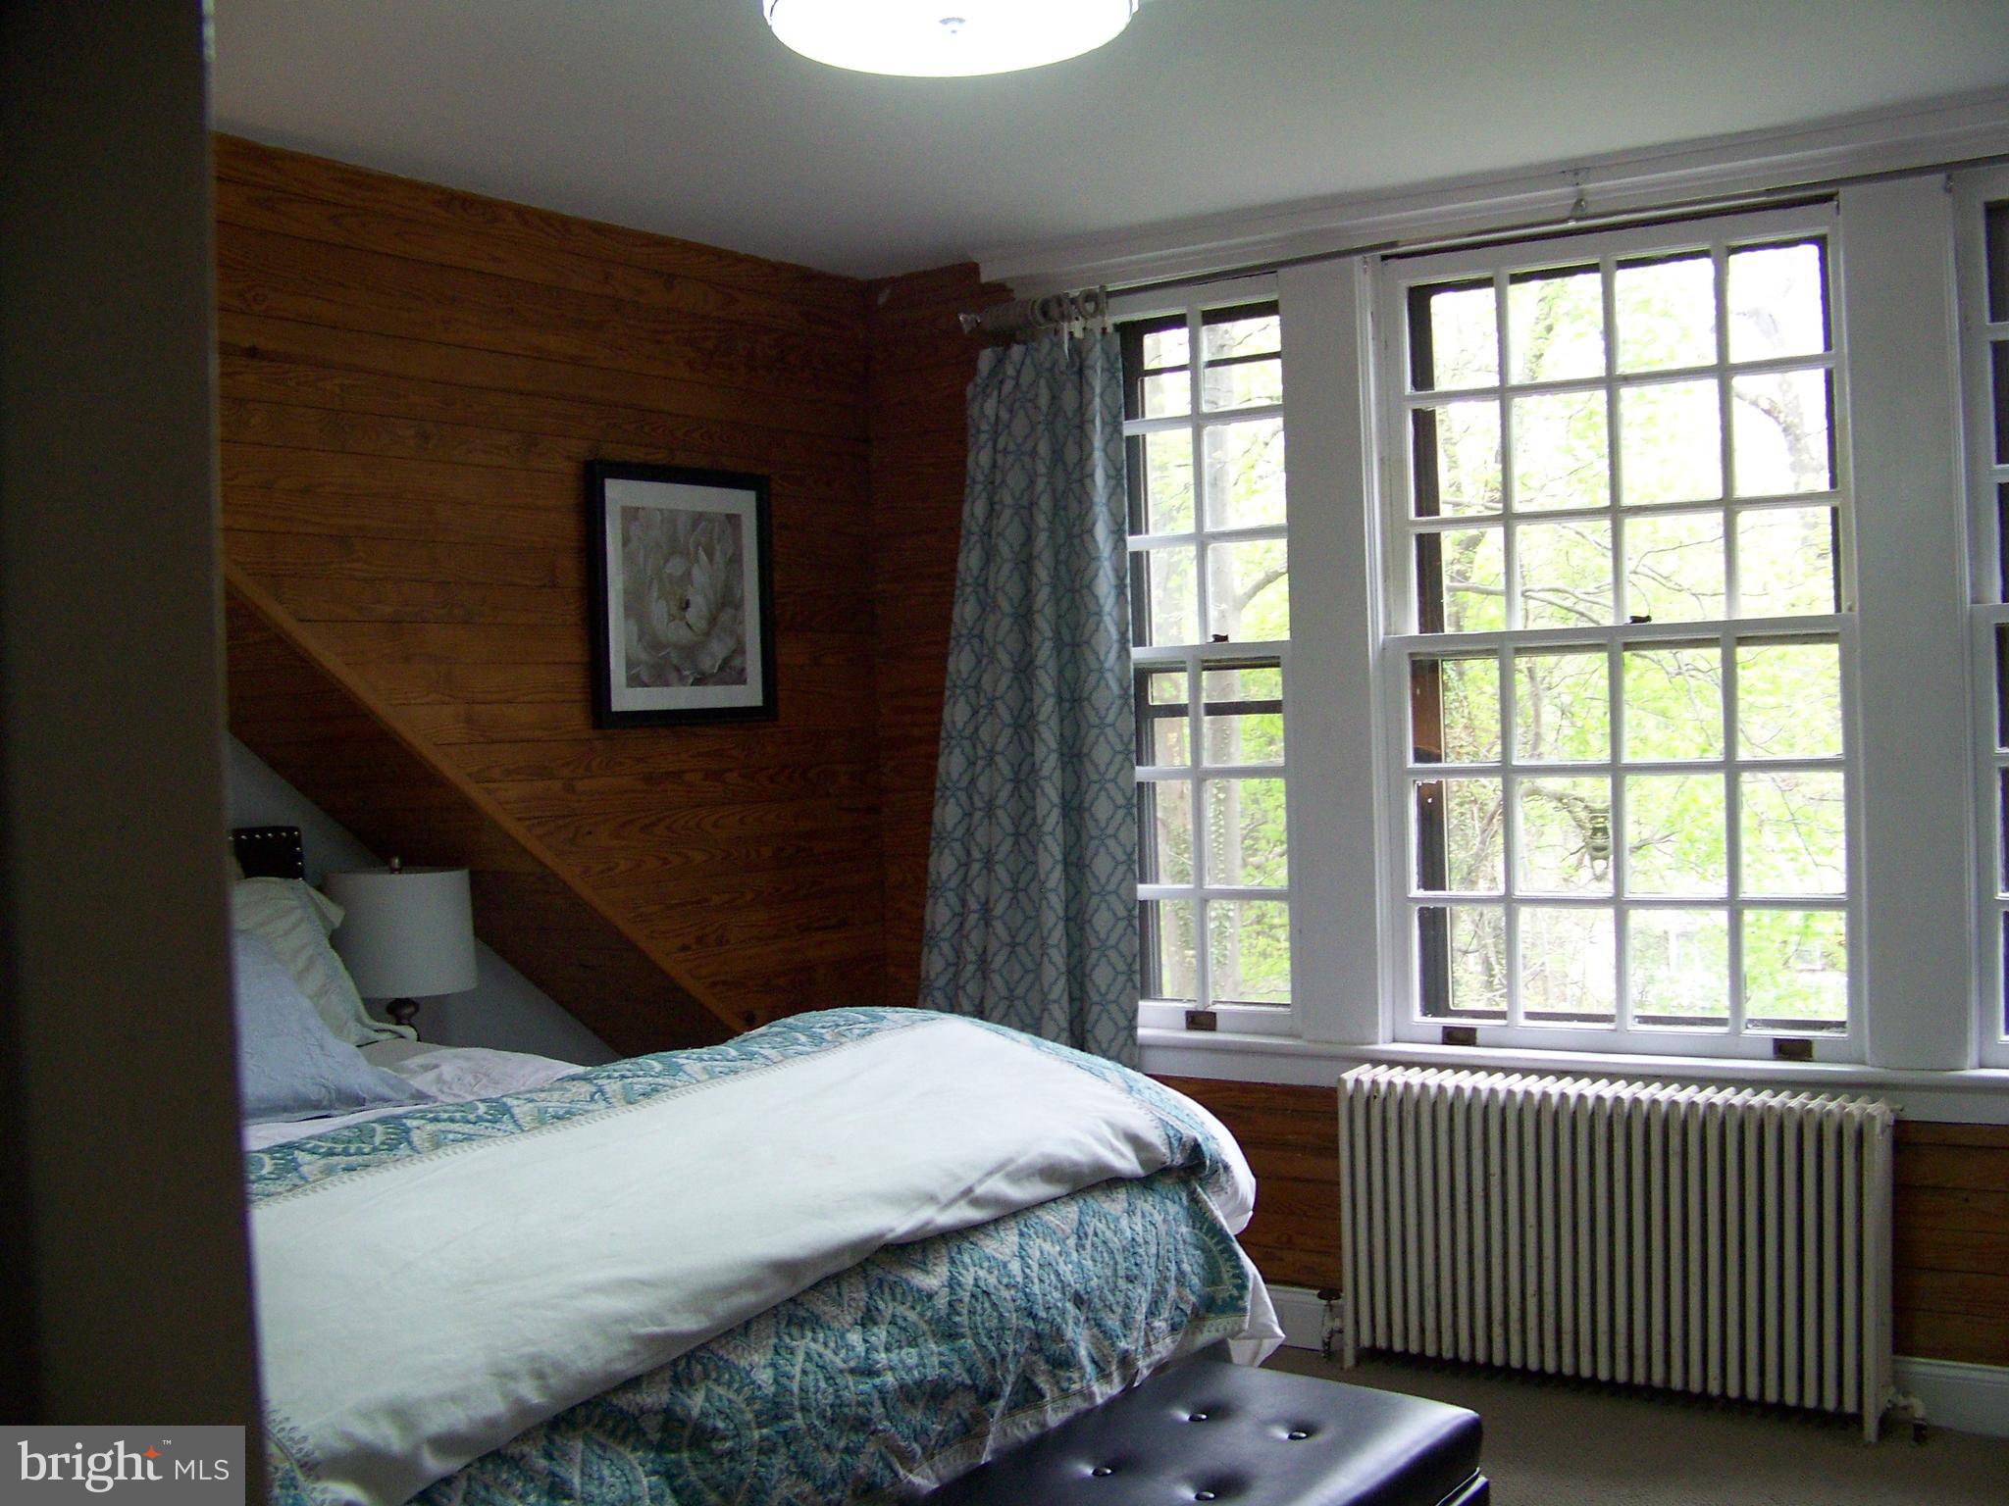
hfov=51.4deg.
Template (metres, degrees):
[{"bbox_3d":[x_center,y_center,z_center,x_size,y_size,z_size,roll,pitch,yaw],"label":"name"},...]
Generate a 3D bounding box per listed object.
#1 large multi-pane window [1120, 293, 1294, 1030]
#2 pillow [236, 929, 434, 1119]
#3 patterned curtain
[{"bbox_3d":[0.453,-0.208,4.887,0.490,1.700,0.100,-1,1,31],"label":"large multi-pane window"},{"bbox_3d":[-1.529,0.540,4.083,0.660,0.460,0.170,-3,-41,-47],"label":"pillow"},{"bbox_3d":[0.025,0.129,5.027,0.610,2.220,0.160,-1,1,31],"label":"patterned curtain"}]

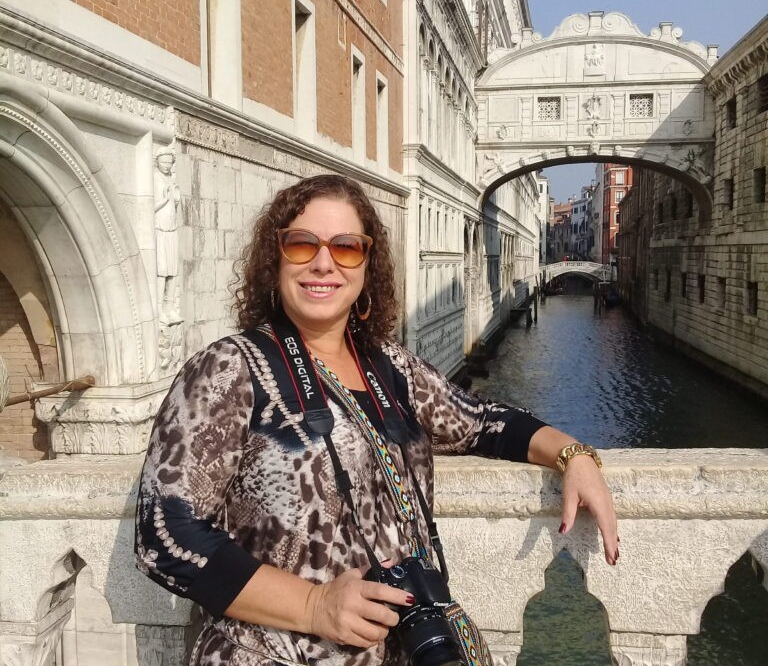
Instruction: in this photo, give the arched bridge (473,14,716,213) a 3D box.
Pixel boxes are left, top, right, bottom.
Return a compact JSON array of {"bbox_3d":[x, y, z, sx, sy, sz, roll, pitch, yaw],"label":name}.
[{"bbox_3d":[10.274,-10.557,45.404,11.191,9.587,3.700,1,5,11],"label":"arched bridge"}]

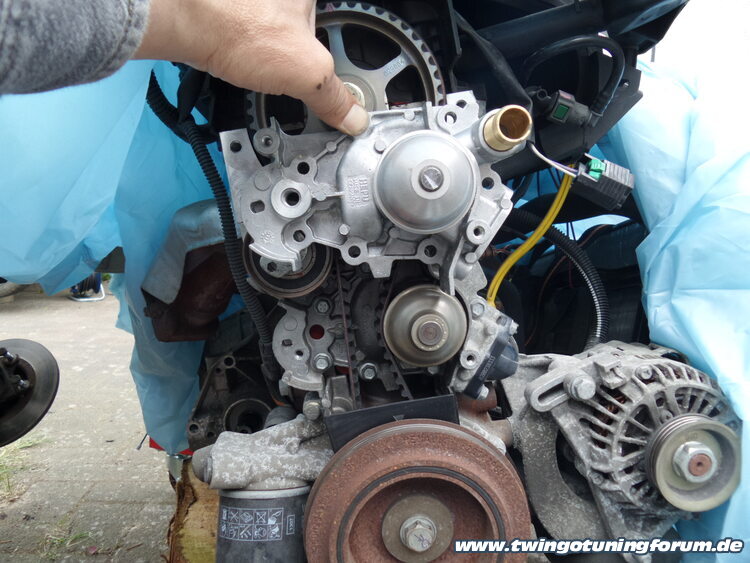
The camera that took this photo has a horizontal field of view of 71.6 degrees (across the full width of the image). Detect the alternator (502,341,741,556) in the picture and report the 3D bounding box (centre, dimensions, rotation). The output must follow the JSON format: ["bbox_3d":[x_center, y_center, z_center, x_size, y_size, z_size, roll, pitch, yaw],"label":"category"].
[{"bbox_3d":[0.188,0.130,0.415,0.165,0.155,0.155,0,6,0],"label":"alternator"}]

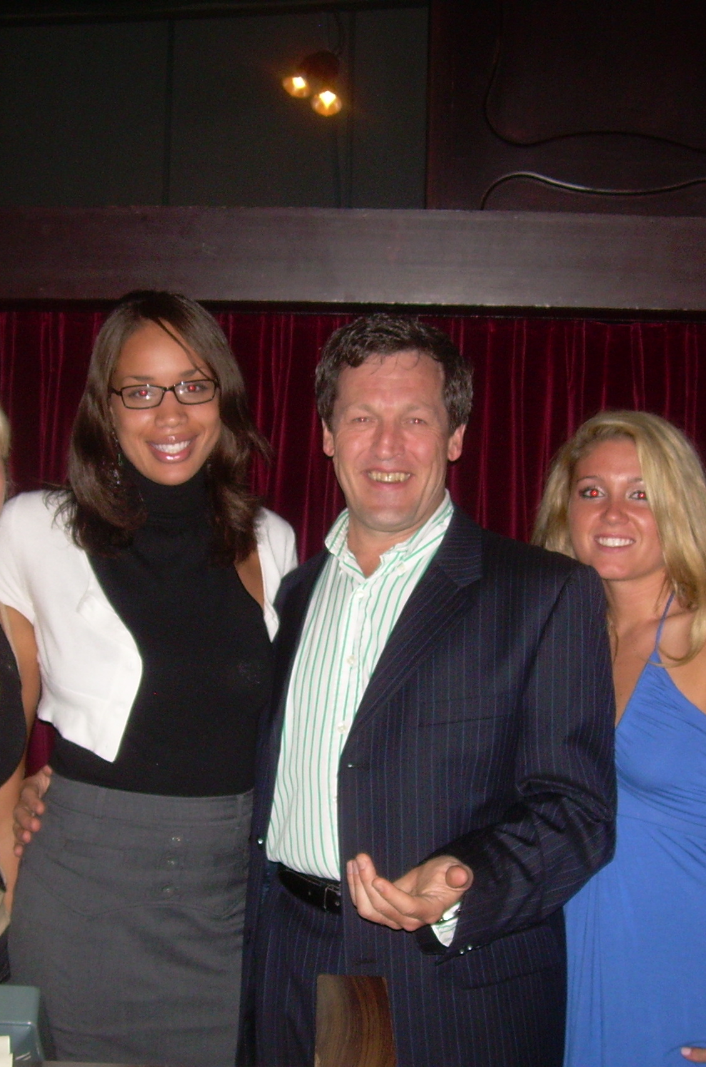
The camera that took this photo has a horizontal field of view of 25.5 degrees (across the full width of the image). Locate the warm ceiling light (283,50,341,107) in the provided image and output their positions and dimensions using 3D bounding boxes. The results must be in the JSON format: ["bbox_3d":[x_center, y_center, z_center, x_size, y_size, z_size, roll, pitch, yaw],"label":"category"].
[{"bbox_3d":[-0.091,-0.991,3.400,0.120,0.120,0.120,1,0,11],"label":"warm ceiling light"}]

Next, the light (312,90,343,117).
[{"bbox_3d":[-0.055,-0.932,3.380,0.065,0.060,0.070,1,0,3],"label":"light"}]

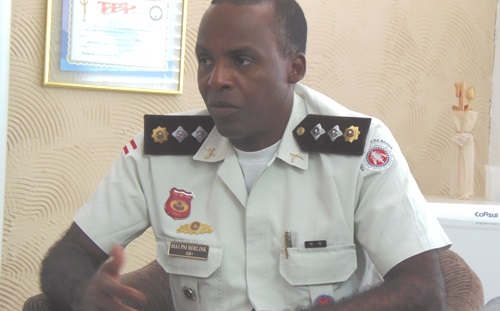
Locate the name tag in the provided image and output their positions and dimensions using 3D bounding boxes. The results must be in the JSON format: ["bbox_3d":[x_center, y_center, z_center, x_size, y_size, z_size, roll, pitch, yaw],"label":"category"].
[{"bbox_3d":[-0.097,0.150,2.250,0.068,0.025,0.006,3,-9,21],"label":"name tag"}]

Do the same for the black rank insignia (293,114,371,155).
[{"bbox_3d":[0.129,-0.033,2.270,0.137,0.062,0.012,2,-22,30],"label":"black rank insignia"}]

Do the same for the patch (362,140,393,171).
[{"bbox_3d":[0.199,0.001,2.230,0.049,0.050,0.006,-22,-19,-16],"label":"patch"}]

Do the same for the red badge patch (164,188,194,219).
[{"bbox_3d":[-0.111,0.077,2.260,0.044,0.050,0.006,11,-13,16],"label":"red badge patch"}]

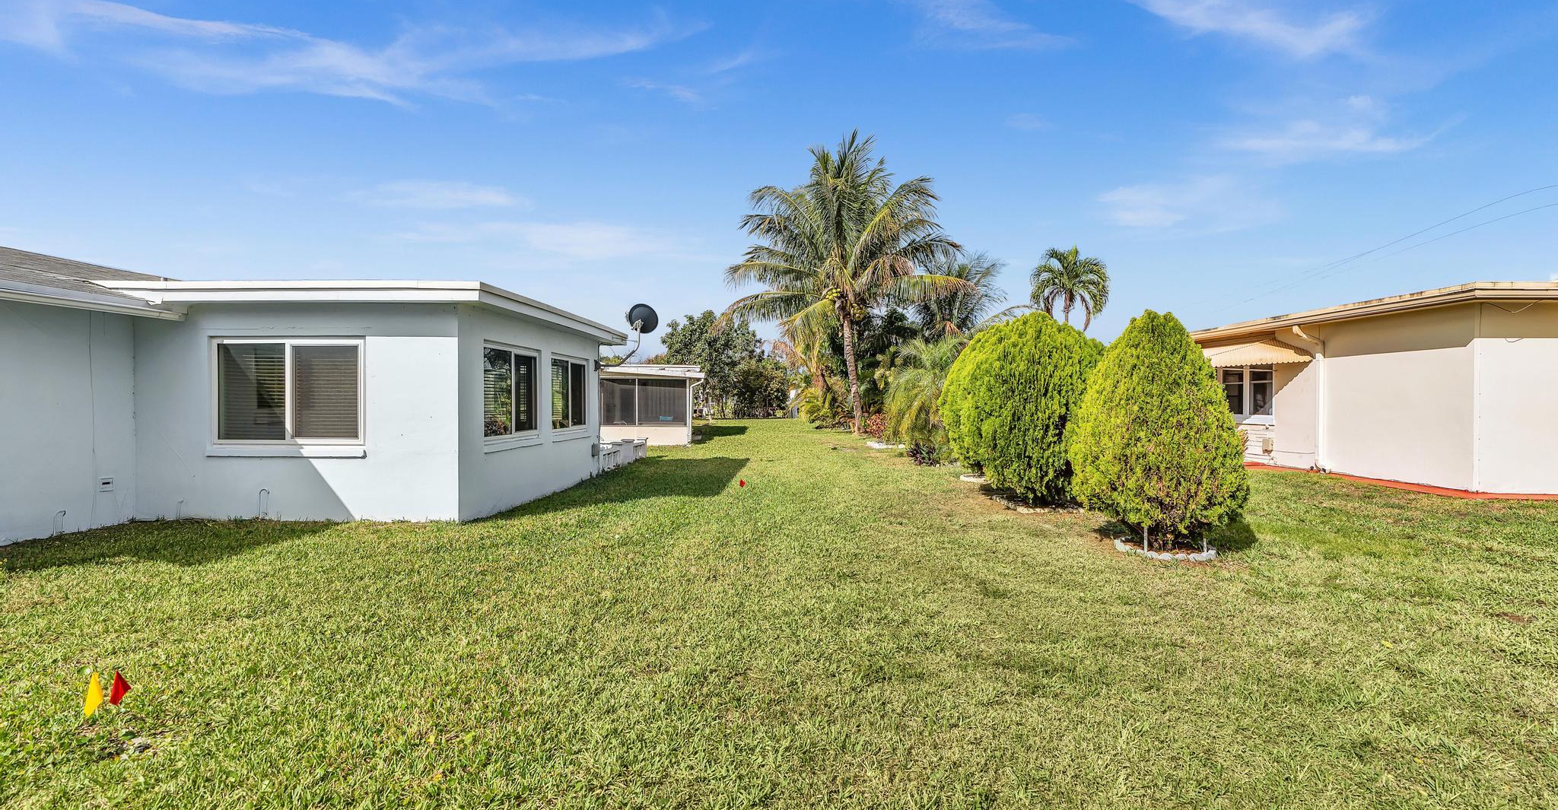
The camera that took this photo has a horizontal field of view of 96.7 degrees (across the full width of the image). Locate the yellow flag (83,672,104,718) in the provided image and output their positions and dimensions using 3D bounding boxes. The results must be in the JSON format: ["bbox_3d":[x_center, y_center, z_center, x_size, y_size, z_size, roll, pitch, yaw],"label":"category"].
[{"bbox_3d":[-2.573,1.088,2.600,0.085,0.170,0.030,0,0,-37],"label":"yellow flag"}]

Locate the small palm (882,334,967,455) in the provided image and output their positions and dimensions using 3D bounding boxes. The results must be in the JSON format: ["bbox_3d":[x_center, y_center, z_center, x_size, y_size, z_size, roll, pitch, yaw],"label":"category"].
[{"bbox_3d":[3.845,-0.285,18.000,2.400,3.150,2.300,0,0,0],"label":"small palm"}]

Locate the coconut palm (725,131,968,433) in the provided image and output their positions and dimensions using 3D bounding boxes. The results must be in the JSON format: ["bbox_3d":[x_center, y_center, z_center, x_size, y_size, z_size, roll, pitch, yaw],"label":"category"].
[{"bbox_3d":[2.830,-5.151,29.000,10.000,12.600,9.600,0,0,0],"label":"coconut palm"}]

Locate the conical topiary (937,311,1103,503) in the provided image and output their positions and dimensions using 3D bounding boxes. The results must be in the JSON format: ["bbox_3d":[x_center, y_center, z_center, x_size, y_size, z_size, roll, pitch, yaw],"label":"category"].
[{"bbox_3d":[3.454,0.034,9.800,2.150,2.700,2.000,0,0,0],"label":"conical topiary"}]

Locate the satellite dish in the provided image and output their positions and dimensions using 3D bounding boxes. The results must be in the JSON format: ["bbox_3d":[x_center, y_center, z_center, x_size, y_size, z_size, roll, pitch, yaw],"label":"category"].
[{"bbox_3d":[-2.737,-1.723,13.900,0.680,0.620,0.420,0,18,-30],"label":"satellite dish"}]

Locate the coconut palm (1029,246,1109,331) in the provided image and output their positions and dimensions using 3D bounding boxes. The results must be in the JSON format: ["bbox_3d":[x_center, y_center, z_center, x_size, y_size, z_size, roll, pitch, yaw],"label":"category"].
[{"bbox_3d":[12.579,-2.756,30.000,3.500,8.310,3.400,0,0,0],"label":"coconut palm"}]

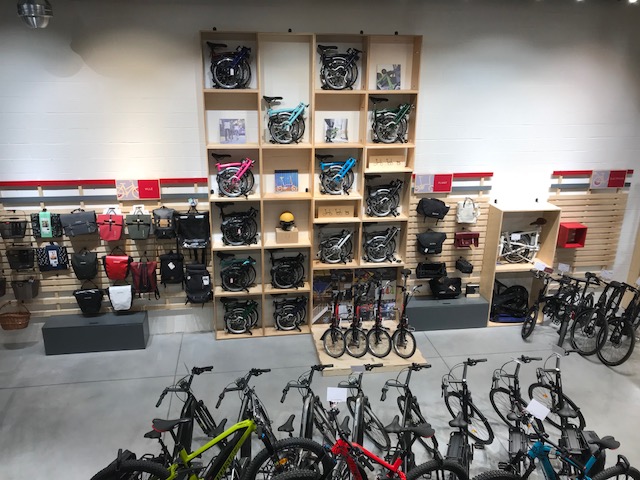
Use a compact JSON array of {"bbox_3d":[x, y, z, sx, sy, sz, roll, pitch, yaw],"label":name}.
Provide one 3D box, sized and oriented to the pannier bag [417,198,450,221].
[{"bbox_3d":[1.748,-0.474,7.997,0.470,0.260,0.190,12,16,-12],"label":"pannier bag"}]

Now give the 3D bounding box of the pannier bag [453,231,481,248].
[{"bbox_3d":[2.360,-0.004,8.296,0.380,0.250,0.140,-2,20,-8],"label":"pannier bag"}]

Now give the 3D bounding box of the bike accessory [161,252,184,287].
[{"bbox_3d":[-2.065,0.398,7.261,0.270,0.450,0.150,-1,19,-7],"label":"bike accessory"}]

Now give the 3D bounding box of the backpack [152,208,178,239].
[{"bbox_3d":[-2.245,-0.246,7.509,0.295,0.450,0.170,-2,18,-8],"label":"backpack"}]

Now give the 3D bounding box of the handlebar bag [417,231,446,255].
[{"bbox_3d":[1.763,0.047,8.176,0.430,0.330,0.160,-2,18,-8],"label":"handlebar bag"}]

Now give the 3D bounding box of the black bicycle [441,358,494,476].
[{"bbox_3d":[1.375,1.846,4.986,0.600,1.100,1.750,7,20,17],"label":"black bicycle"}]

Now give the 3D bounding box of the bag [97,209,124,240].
[{"bbox_3d":[-2.972,-0.206,7.354,0.320,0.400,0.160,-2,20,-8],"label":"bag"}]

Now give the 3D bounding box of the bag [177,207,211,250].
[{"bbox_3d":[-1.734,-0.155,7.120,0.400,0.550,0.150,-1,19,-7],"label":"bag"}]

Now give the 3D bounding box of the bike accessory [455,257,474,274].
[{"bbox_3d":[2.222,0.406,7.958,0.160,0.135,0.220,-1,19,-7],"label":"bike accessory"}]

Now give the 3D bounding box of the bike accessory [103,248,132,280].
[{"bbox_3d":[-2.948,0.376,7.566,0.360,0.400,0.170,-2,20,-8],"label":"bike accessory"}]

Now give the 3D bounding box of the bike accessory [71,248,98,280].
[{"bbox_3d":[-3.420,0.371,7.534,0.330,0.410,0.170,-2,18,-8],"label":"bike accessory"}]

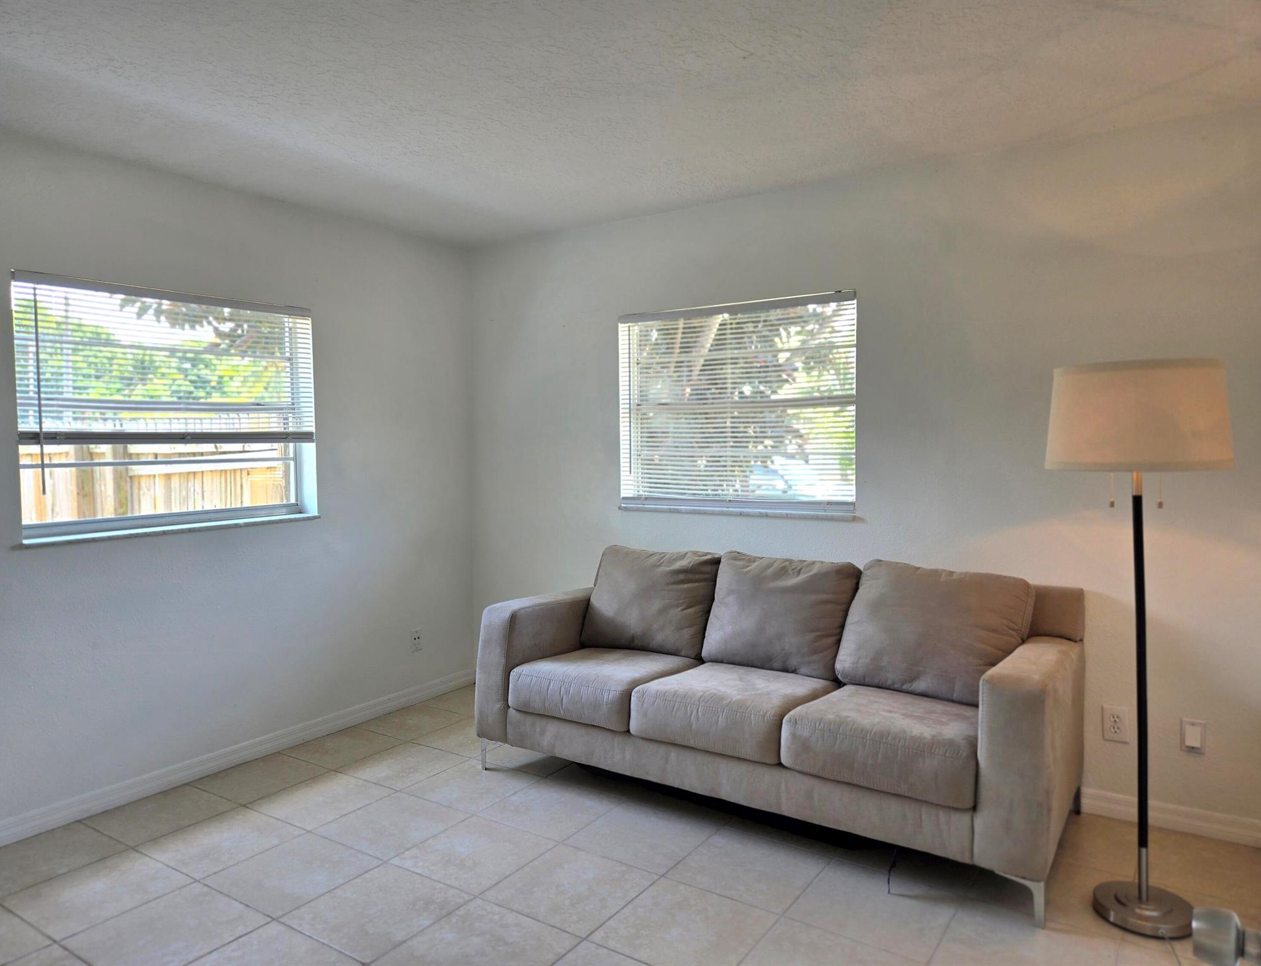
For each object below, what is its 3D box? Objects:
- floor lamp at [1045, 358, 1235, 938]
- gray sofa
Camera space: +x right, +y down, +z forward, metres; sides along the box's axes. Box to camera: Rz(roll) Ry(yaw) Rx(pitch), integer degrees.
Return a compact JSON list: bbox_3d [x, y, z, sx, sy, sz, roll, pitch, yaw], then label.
[{"bbox_3d":[1.457,0.455,2.444,0.458,1.590,0.458,0,3,34],"label":"floor lamp"},{"bbox_3d":[0.487,0.760,3.354,2.201,0.905,0.912,1,4,34],"label":"gray sofa"}]

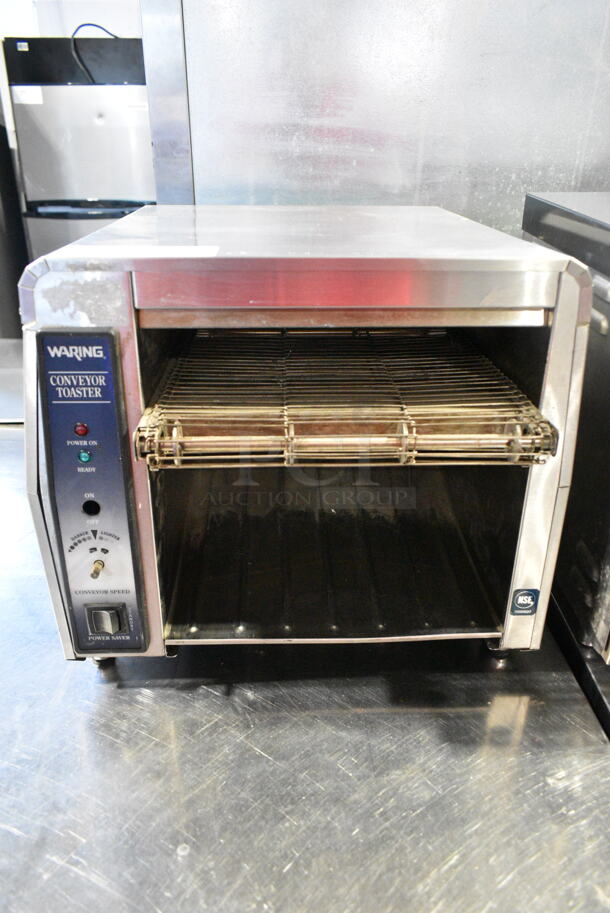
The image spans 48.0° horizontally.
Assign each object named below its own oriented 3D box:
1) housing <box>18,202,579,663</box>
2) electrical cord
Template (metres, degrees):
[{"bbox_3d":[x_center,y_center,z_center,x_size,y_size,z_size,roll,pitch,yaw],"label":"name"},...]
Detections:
[{"bbox_3d":[-0.006,-0.069,0.674,0.370,0.300,0.405,-1,24,-2],"label":"housing"},{"bbox_3d":[-0.890,-1.700,2.920,0.205,0.230,0.120,0,24,0],"label":"electrical cord"}]

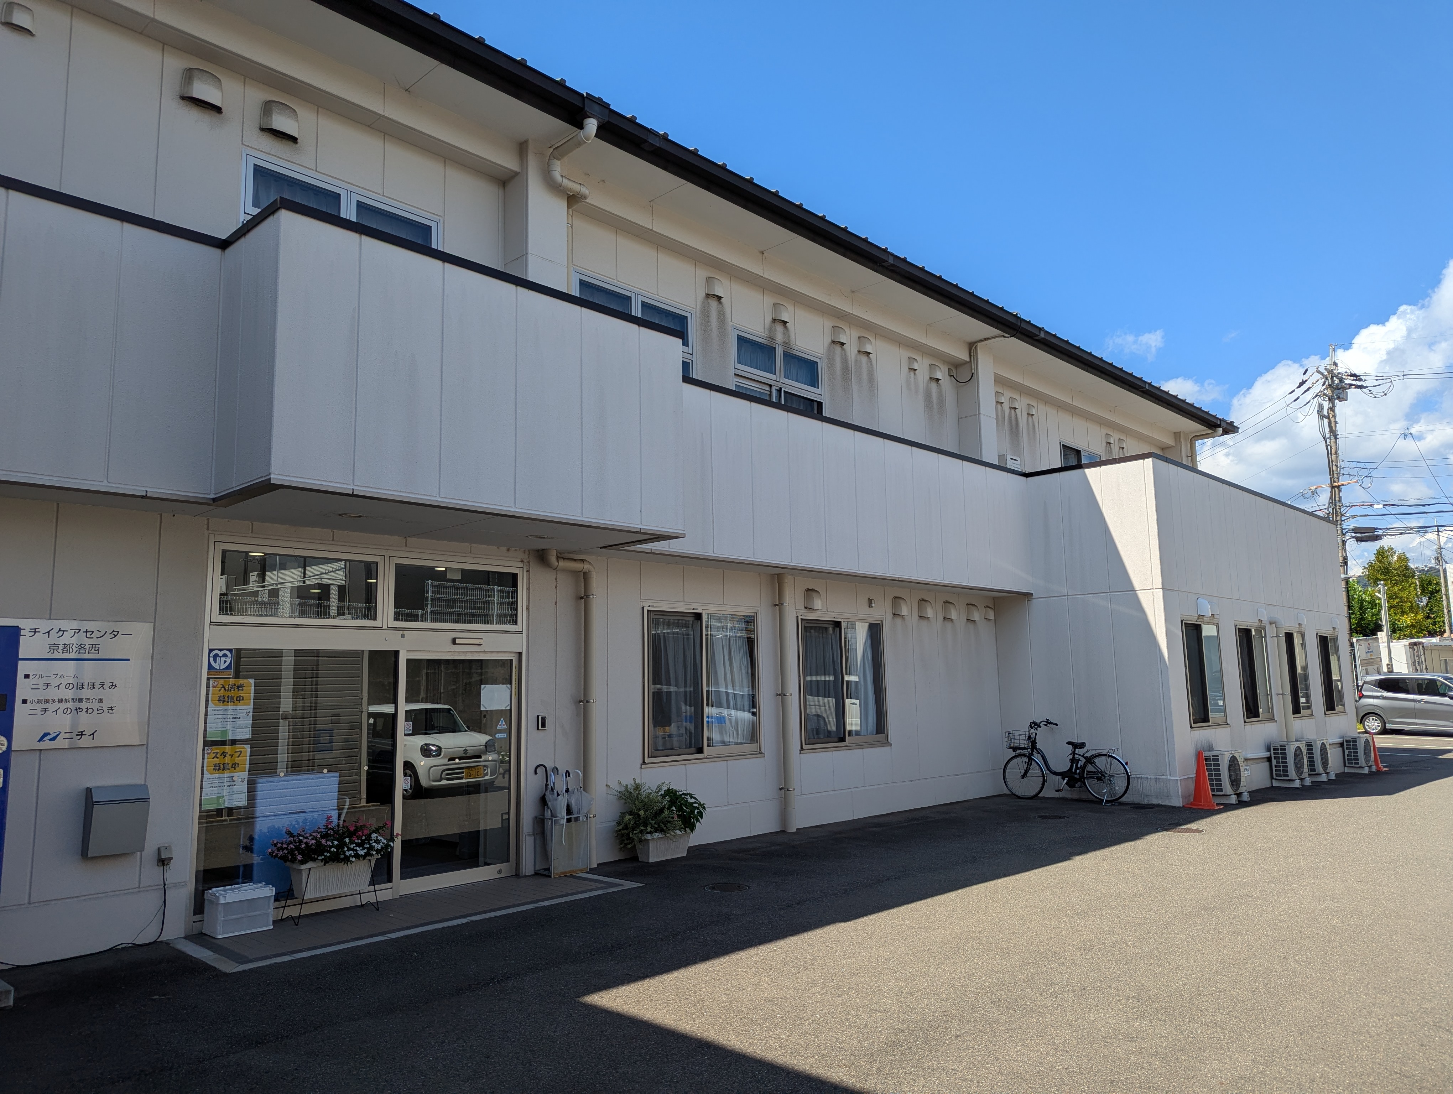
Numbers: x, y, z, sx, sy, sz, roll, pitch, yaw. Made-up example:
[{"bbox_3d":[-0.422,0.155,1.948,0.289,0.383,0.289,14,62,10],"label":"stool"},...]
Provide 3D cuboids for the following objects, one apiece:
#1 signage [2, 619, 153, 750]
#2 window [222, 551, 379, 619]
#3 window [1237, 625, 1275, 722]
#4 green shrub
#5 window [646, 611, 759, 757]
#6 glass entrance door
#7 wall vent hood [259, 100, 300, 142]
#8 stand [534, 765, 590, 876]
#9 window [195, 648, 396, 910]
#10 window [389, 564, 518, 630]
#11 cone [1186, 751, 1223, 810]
[{"bbox_3d":[-4.174,0.882,6.438,0.035,0.817,0.893,-8,-10,43],"label":"signage"},{"bbox_3d":[-3.187,0.301,7.584,0.070,0.482,1.228,-8,-10,43],"label":"window"},{"bbox_3d":[8.167,1.951,15.577,0.090,1.444,1.429,-9,-11,43],"label":"window"},{"bbox_3d":[-0.604,2.475,9.445,0.482,0.612,1.063,-9,-11,43],"label":"green shrub"},{"bbox_3d":[-0.216,1.406,10.516,0.090,1.508,1.674,-9,-11,43],"label":"window"},{"bbox_3d":[-2.189,1.818,8.344,0.080,1.906,1.124,-9,-11,43],"label":"glass entrance door"},{"bbox_3d":[-3.634,-3.512,8.264,0.110,0.279,0.311,-8,-10,43],"label":"wall vent hood"},{"bbox_3d":[-1.434,2.352,8.777,0.311,0.923,0.461,-9,-11,43],"label":"stand"},{"bbox_3d":[-3.132,1.652,7.449,0.080,1.775,1.423,-9,-11,43],"label":"window"},{"bbox_3d":[-2.262,0.419,8.538,0.070,0.487,1.203,-8,-10,43],"label":"window"},{"bbox_3d":[6.087,2.961,12.899,0.380,0.700,0.380,-9,-11,43],"label":"cone"}]

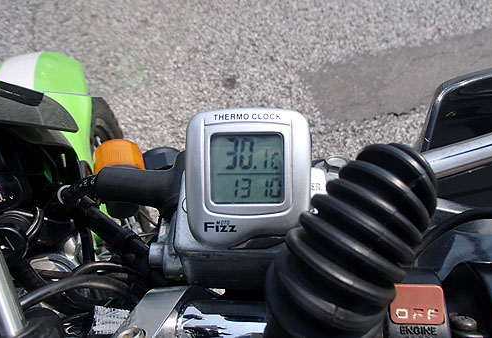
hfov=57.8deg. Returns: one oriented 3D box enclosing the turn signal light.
[{"bbox_3d":[-0.152,0.008,0.535,0.060,0.056,0.070,-8,52,-6],"label":"turn signal light"}]

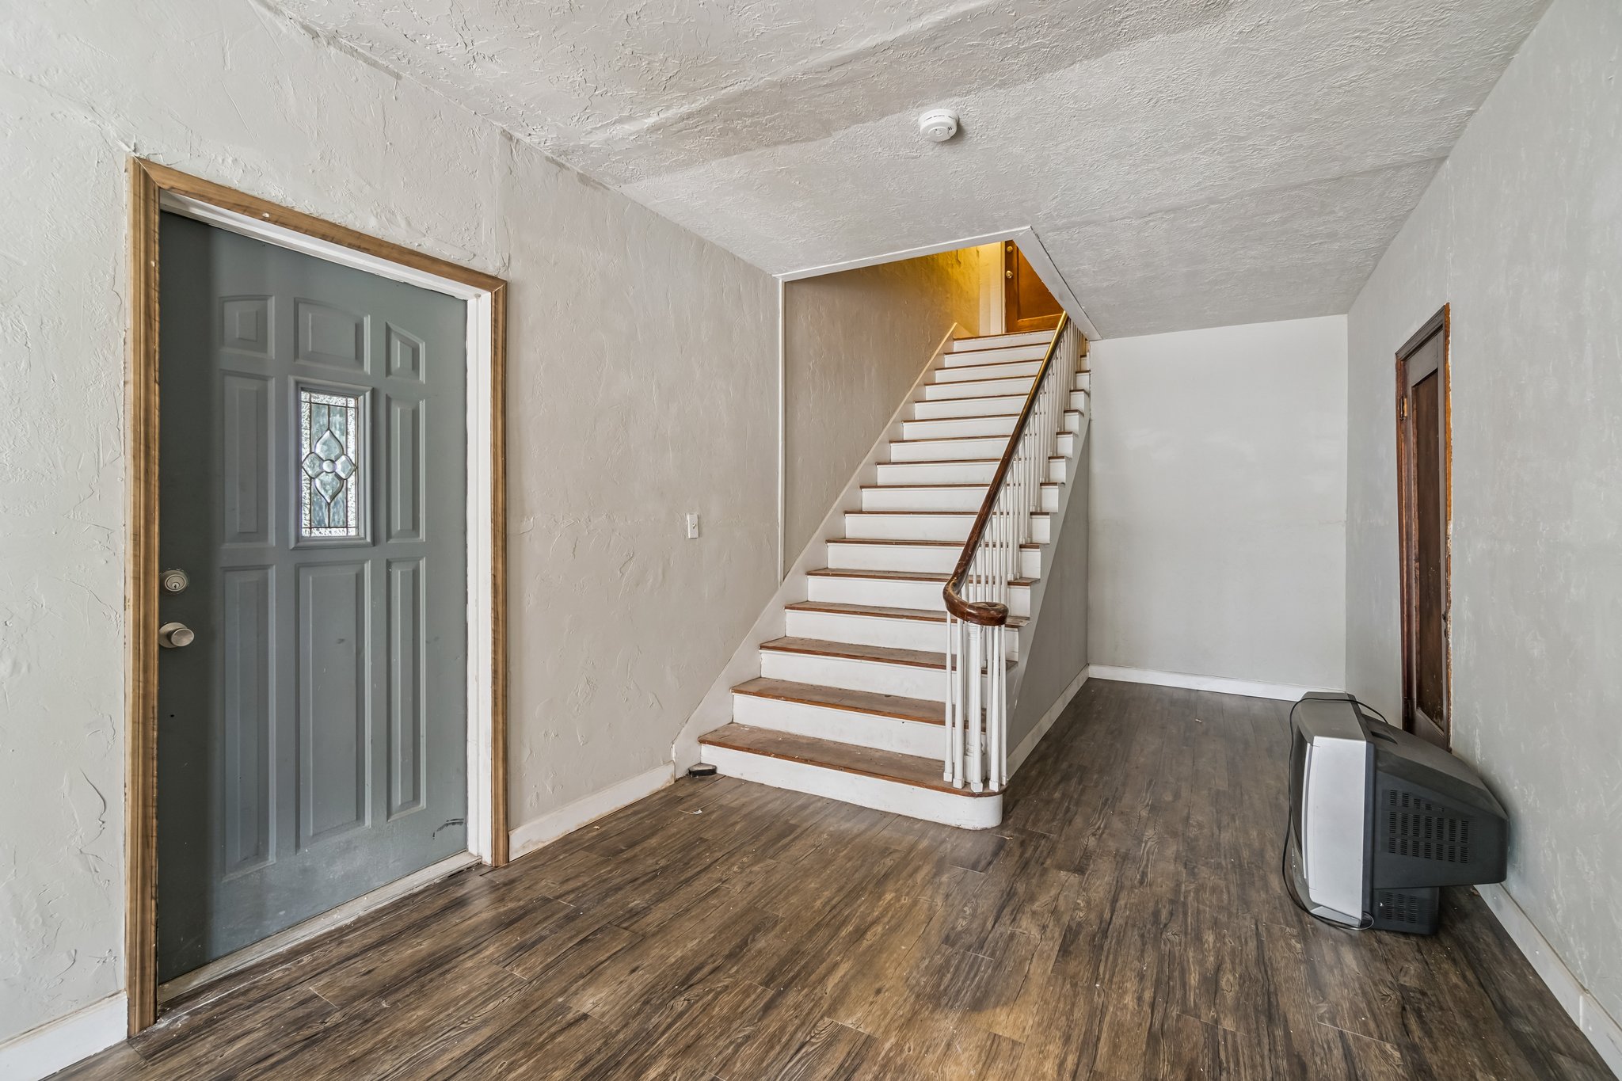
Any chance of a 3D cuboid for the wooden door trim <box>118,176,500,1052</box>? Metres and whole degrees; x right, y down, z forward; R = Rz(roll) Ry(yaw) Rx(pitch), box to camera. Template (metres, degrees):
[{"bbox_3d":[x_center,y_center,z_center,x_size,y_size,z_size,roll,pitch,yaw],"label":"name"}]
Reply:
[{"bbox_3d":[-1.396,0.145,2.079,0.040,2.150,1.023,1,1,31],"label":"wooden door trim"}]

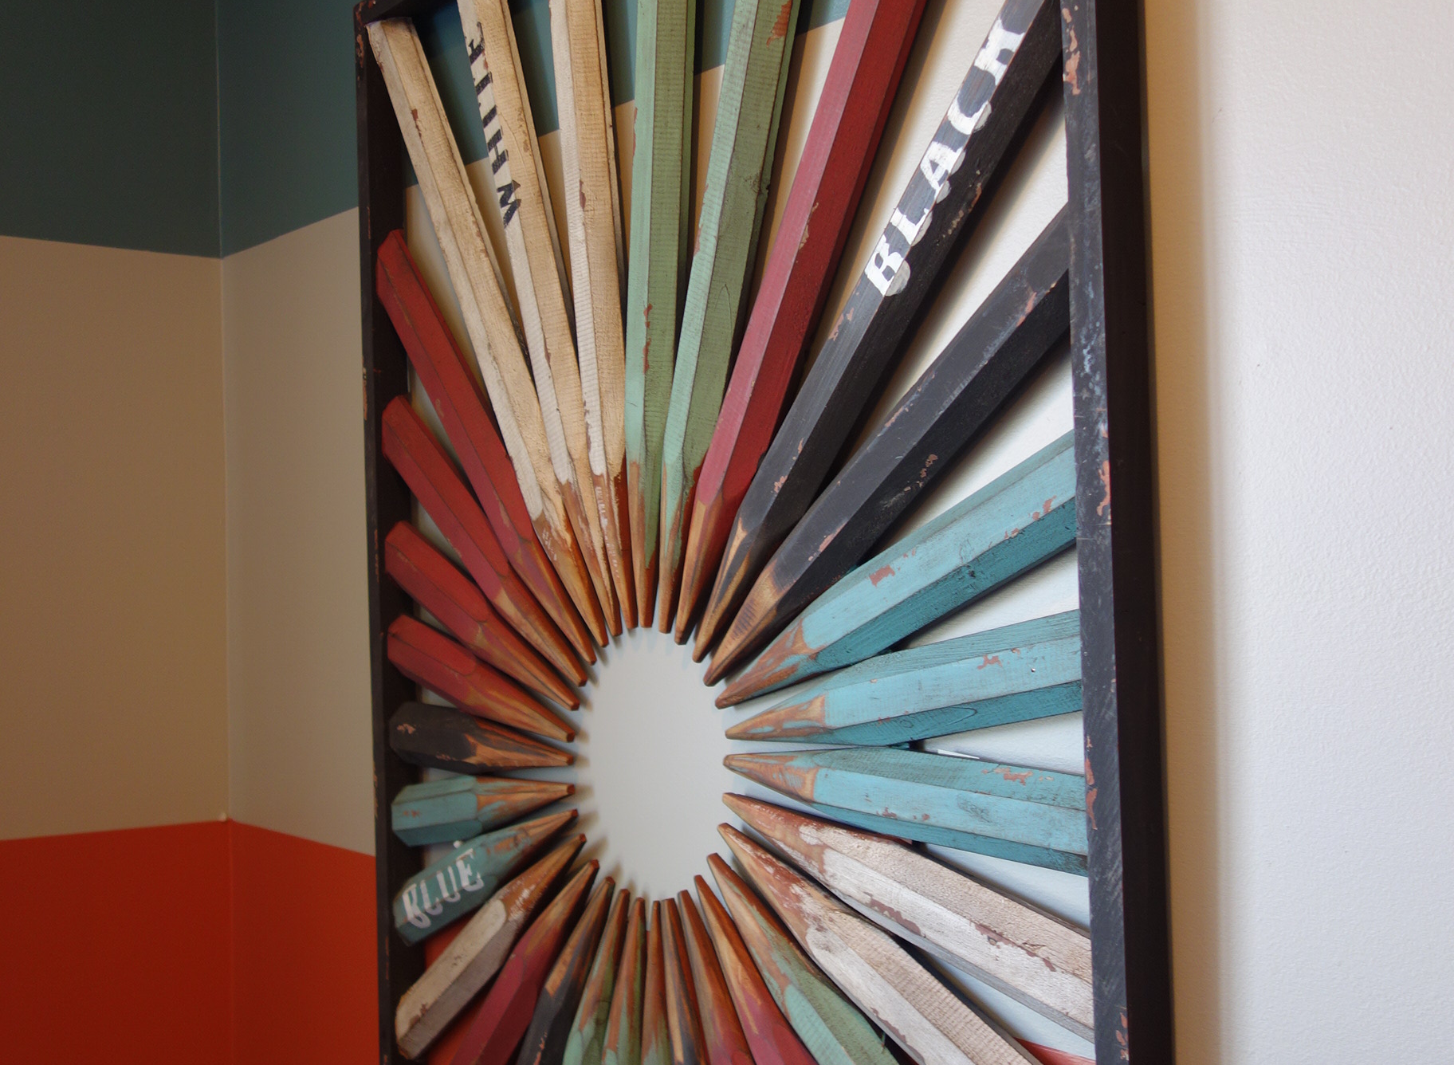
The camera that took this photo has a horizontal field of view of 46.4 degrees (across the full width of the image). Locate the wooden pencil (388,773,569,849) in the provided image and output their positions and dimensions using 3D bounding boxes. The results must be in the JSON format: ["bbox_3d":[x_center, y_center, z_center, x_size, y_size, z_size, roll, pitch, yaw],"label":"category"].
[{"bbox_3d":[-0.192,0.215,1.343,0.035,0.053,0.259,-1,-11,-38],"label":"wooden pencil"}]

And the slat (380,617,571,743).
[{"bbox_3d":[-0.195,0.123,1.345,0.035,0.053,0.263,-1,13,-38],"label":"slat"}]

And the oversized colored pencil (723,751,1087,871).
[{"bbox_3d":[0.098,0.149,0.973,0.035,0.053,0.319,-1,1,-38],"label":"oversized colored pencil"}]

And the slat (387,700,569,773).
[{"bbox_3d":[-0.193,0.169,1.344,0.035,0.053,0.252,-1,0,-38],"label":"slat"}]

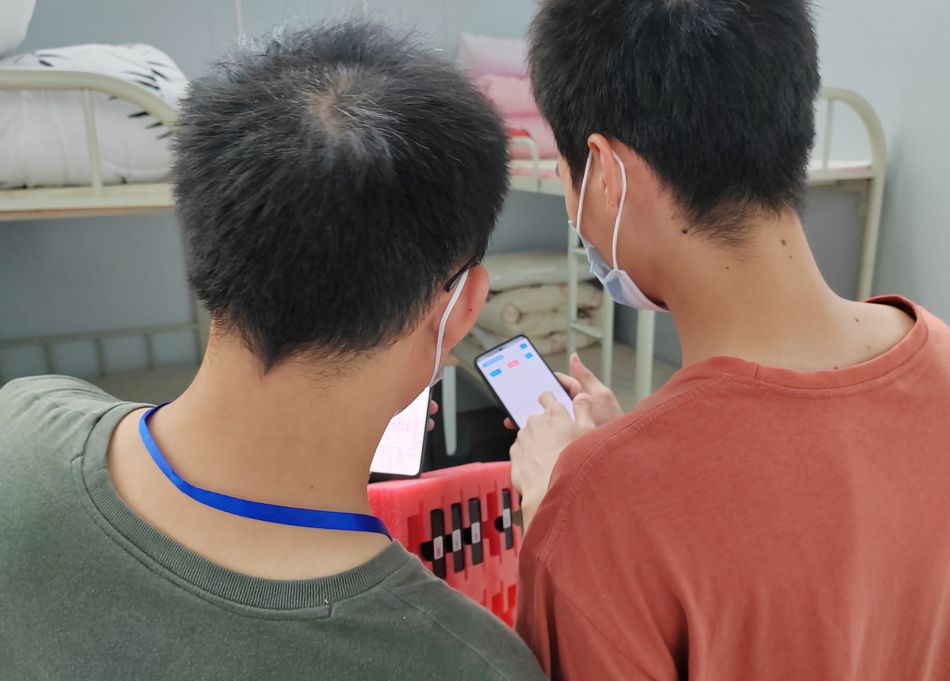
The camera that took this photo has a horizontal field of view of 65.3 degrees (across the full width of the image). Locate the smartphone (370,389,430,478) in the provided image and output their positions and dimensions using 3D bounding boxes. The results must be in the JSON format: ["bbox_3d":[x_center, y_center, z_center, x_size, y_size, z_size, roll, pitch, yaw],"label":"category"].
[{"bbox_3d":[-0.088,0.078,0.821,0.075,0.009,0.162,5,54,0],"label":"smartphone"}]

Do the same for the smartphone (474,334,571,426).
[{"bbox_3d":[0.068,0.066,0.871,0.075,0.009,0.162,-26,59,-15],"label":"smartphone"}]

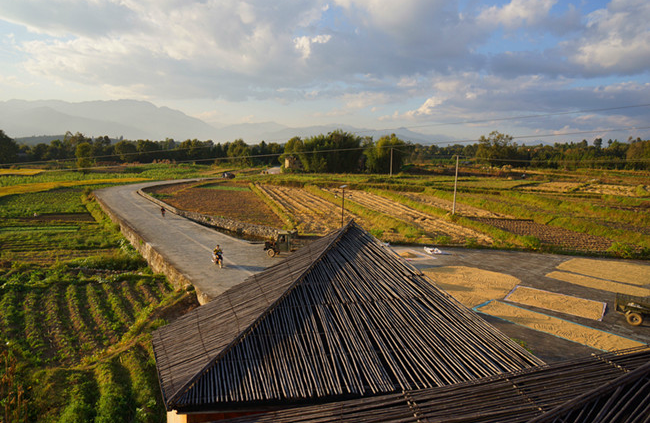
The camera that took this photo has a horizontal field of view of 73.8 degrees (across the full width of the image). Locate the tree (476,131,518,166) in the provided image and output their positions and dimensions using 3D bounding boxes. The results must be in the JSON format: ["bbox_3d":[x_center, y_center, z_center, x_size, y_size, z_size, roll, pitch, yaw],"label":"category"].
[{"bbox_3d":[59.730,-21.810,150.000,14.250,11.660,12.110,0,9,0],"label":"tree"}]

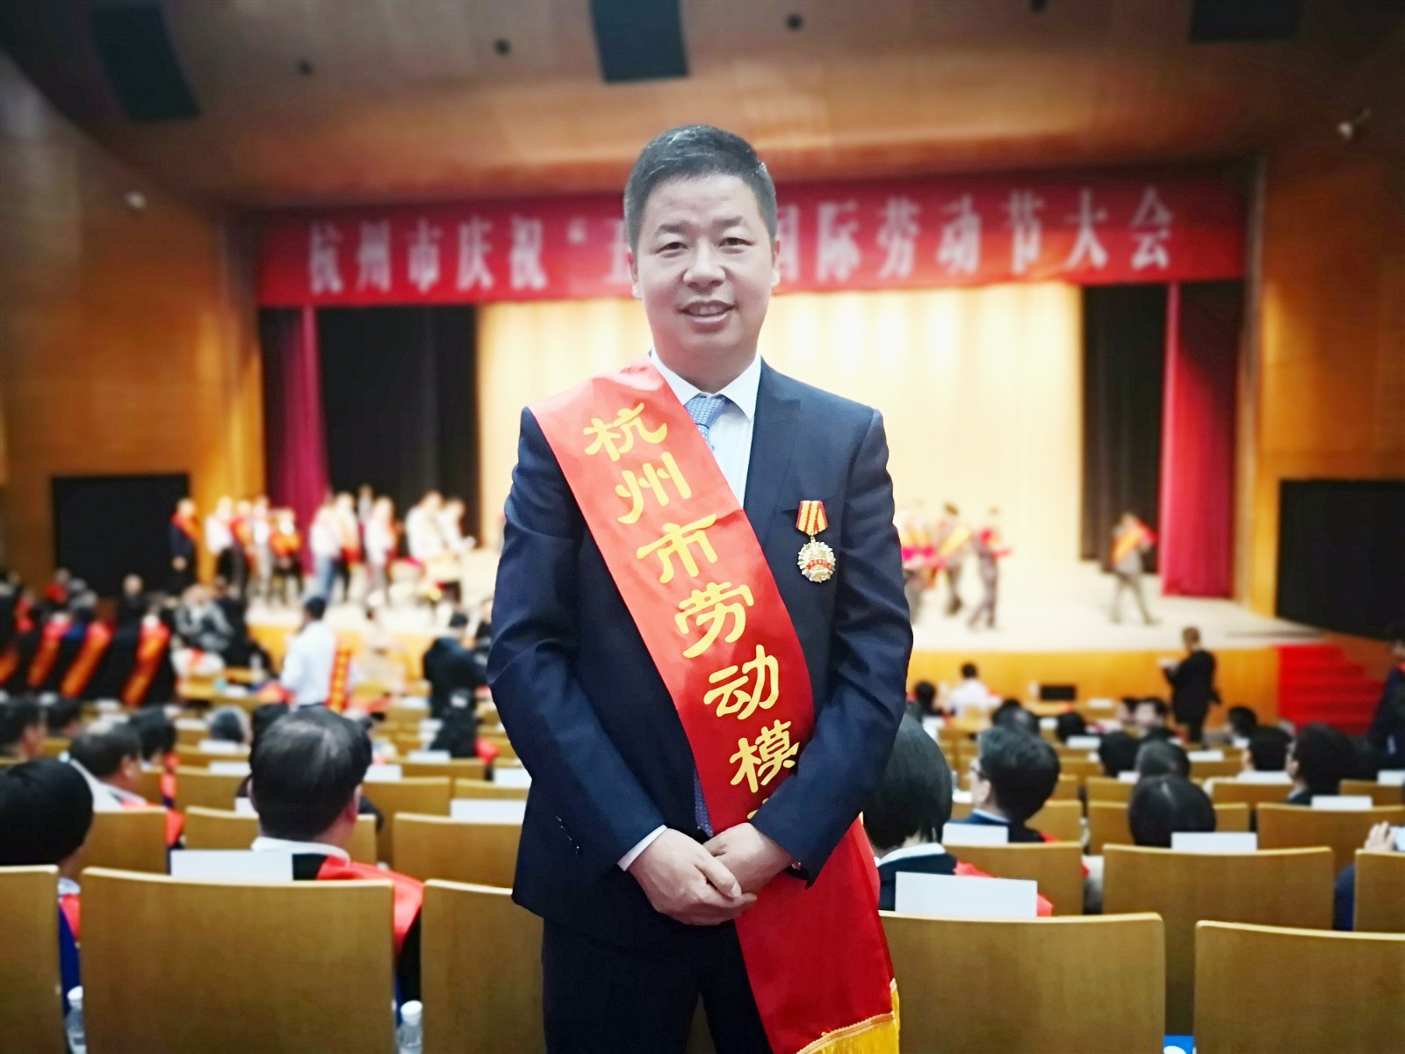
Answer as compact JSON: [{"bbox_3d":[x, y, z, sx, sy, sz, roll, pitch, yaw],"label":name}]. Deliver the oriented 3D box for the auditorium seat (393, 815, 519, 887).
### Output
[{"bbox_3d":[-0.448,1.130,2.894,0.530,0.930,0.600,0,5,7],"label":"auditorium seat"}]

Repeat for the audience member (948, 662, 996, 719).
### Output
[{"bbox_3d":[2.859,2.062,11.776,0.500,1.280,0.700,0,5,4],"label":"audience member"}]

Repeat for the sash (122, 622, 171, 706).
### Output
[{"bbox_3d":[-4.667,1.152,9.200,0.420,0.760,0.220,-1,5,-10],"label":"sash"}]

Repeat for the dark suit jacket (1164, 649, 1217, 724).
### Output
[{"bbox_3d":[5.087,1.661,11.400,0.360,0.780,0.500,3,6,35],"label":"dark suit jacket"}]

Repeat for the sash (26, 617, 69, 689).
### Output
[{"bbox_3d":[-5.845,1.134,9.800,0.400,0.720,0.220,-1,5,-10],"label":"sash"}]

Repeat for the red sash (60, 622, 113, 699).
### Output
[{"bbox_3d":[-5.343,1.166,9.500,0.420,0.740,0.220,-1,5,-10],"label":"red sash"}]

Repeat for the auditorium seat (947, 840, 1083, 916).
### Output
[{"bbox_3d":[0.625,1.136,2.770,0.530,0.930,0.600,0,5,7],"label":"auditorium seat"}]

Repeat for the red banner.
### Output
[{"bbox_3d":[0.244,-4.887,19.000,17.100,1.800,0.100,0,5,8],"label":"red banner"}]

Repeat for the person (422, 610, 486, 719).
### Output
[{"bbox_3d":[-2.082,1.542,9.275,0.500,1.680,0.520,-5,7,-45],"label":"person"}]

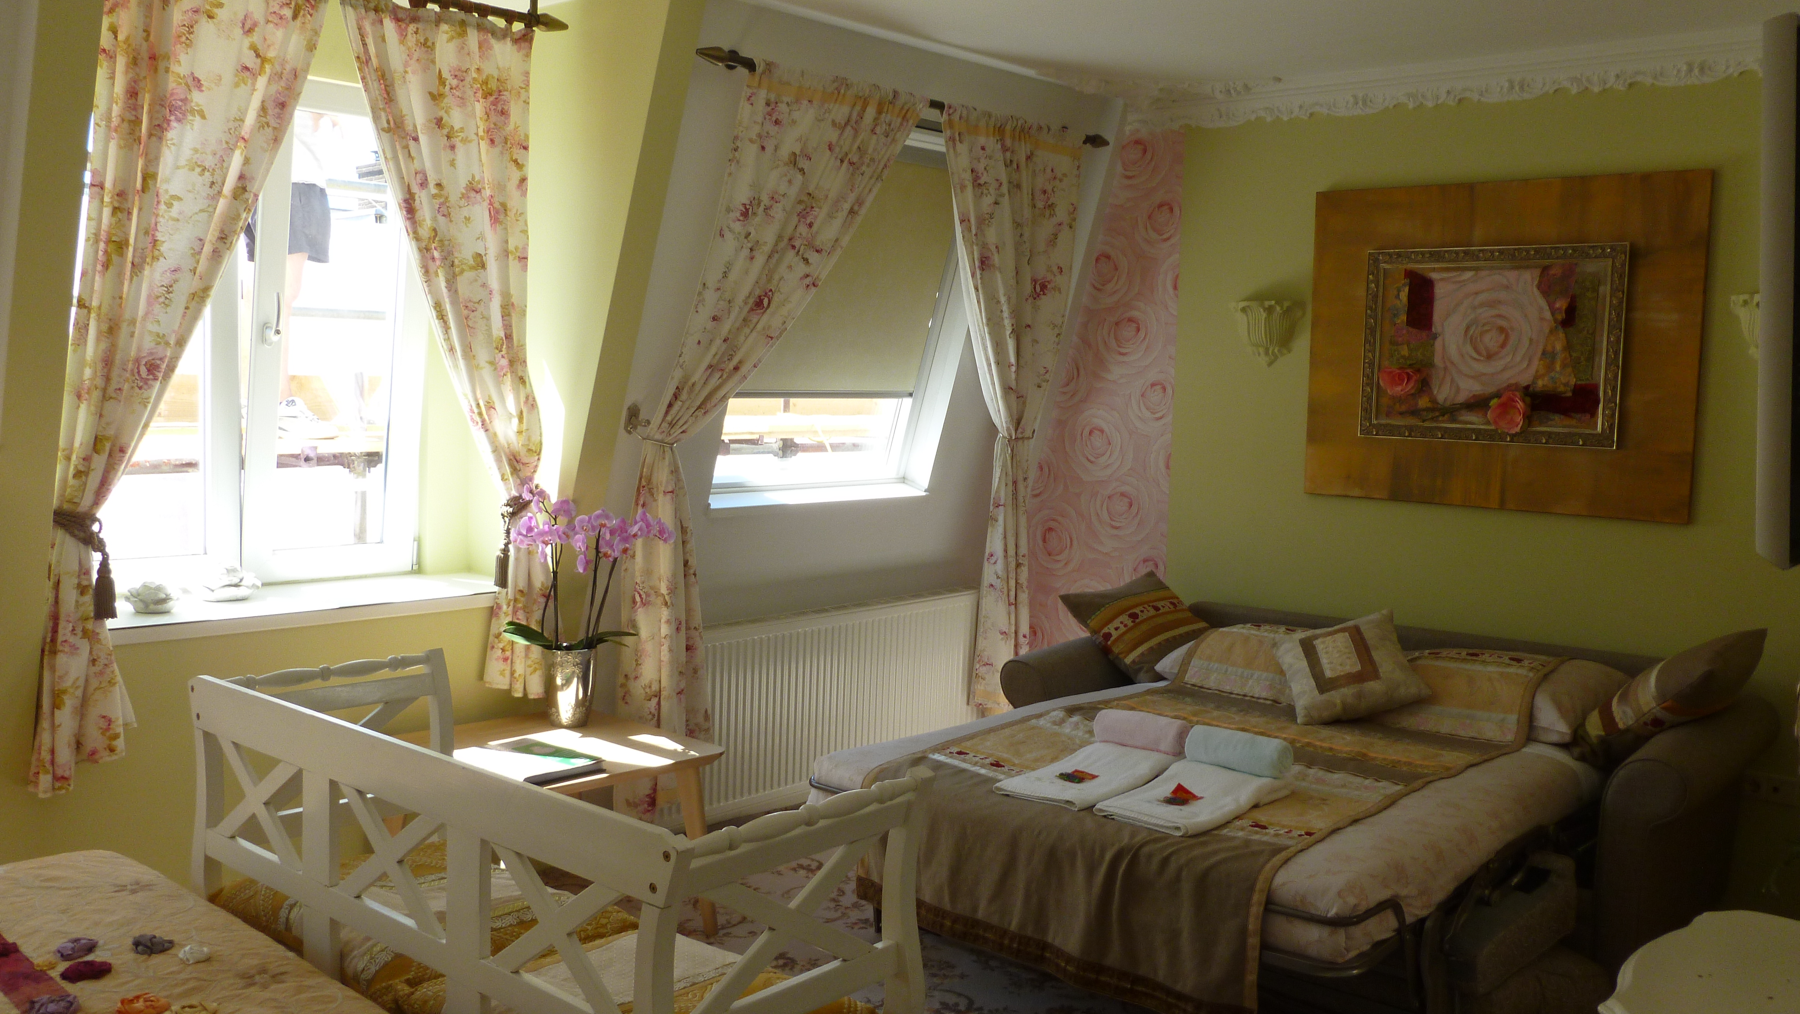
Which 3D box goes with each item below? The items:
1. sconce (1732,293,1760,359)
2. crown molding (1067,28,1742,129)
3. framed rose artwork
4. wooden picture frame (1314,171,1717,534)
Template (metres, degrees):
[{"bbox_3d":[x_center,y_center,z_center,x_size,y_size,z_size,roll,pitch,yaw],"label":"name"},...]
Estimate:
[{"bbox_3d":[2.423,-0.487,4.015,0.240,0.210,0.120,6,7,40],"label":"sconce"},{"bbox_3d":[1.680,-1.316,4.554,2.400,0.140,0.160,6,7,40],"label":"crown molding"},{"bbox_3d":[1.820,-0.500,4.512,0.785,0.600,0.055,6,10,40],"label":"framed rose artwork"},{"bbox_3d":[1.844,-0.499,4.544,1.180,1.005,0.055,6,10,40],"label":"wooden picture frame"}]

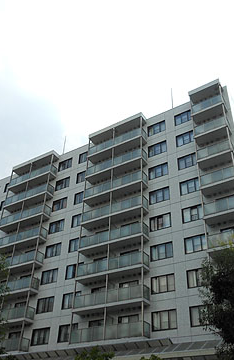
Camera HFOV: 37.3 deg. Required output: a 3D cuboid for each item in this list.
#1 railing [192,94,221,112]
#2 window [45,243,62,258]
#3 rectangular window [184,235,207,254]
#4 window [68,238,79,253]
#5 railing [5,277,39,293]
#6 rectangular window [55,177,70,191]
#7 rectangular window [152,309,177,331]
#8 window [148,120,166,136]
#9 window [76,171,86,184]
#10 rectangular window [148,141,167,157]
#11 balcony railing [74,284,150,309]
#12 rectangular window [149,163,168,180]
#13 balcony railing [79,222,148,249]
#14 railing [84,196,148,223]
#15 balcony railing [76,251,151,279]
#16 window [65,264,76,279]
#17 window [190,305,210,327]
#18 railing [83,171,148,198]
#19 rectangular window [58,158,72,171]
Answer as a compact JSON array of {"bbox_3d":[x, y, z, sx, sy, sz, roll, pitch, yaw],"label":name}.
[{"bbox_3d":[9.163,-7.095,34.803,3.095,1.100,1.279,-19,-40,28],"label":"railing"},{"bbox_3d":[-6.844,7.605,37.238,2.163,1.379,0.150,-19,-40,27],"label":"window"},{"bbox_3d":[6.499,5.191,28.253,2.049,1.379,0.150,-19,-40,27],"label":"rectangular window"},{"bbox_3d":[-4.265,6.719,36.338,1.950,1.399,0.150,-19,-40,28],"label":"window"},{"bbox_3d":[-11.521,11.711,37.394,7.343,1.091,1.201,-19,-40,28],"label":"railing"},{"bbox_3d":[-6.603,0.498,42.136,2.163,1.379,0.150,-19,-40,27],"label":"rectangular window"},{"bbox_3d":[3.690,10.941,27.007,2.135,1.413,0.120,-19,-40,28],"label":"rectangular window"},{"bbox_3d":[4.333,-5.671,38.377,2.168,1.399,0.150,-19,-40,28],"label":"window"},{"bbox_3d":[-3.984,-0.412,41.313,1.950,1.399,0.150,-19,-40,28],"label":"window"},{"bbox_3d":[4.198,-3.266,36.464,2.128,1.422,0.129,-19,-40,28],"label":"rectangular window"},{"bbox_3d":[-0.583,10.317,29.920,7.152,1.225,1.263,-19,-39,28],"label":"balcony railing"},{"bbox_3d":[4.205,-0.845,35.287,2.135,1.413,0.120,-19,-40,28],"label":"rectangular window"},{"bbox_3d":[-0.340,5.487,32.657,6.907,1.142,1.222,-19,-40,27],"label":"balcony railing"},{"bbox_3d":[-0.304,3.224,34.686,7.152,1.225,1.263,-19,-39,28],"label":"railing"},{"bbox_3d":[-0.490,7.953,31.509,7.152,1.225,1.263,-19,-39,28],"label":"balcony railing"},{"bbox_3d":[-4.251,9.111,34.838,2.208,1.413,0.120,-19,-40,28],"label":"window"},{"bbox_3d":[6.262,9.755,24.988,2.049,1.379,0.150,-19,-40,27],"label":"window"},{"bbox_3d":[-0.211,0.860,36.275,7.152,1.225,1.263,-19,-39,28],"label":"railing"},{"bbox_3d":[-6.597,-1.876,44.342,2.212,1.388,0.147,-19,-39,28],"label":"rectangular window"}]

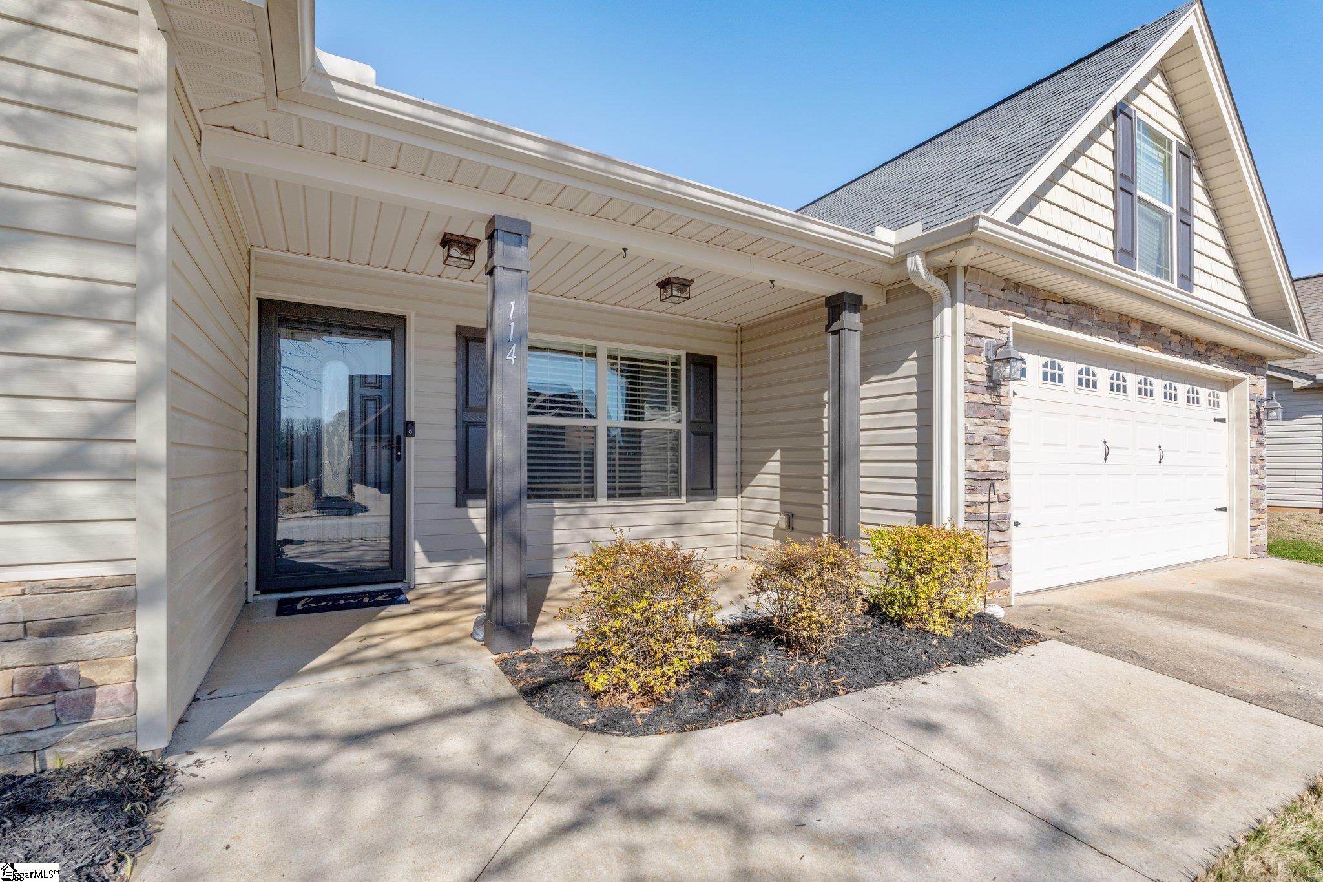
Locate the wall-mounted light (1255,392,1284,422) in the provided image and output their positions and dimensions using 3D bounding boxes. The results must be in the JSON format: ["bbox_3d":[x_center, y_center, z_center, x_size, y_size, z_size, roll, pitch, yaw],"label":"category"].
[{"bbox_3d":[7.233,-0.416,6.976,0.170,0.350,0.248,2,-2,-30],"label":"wall-mounted light"}]

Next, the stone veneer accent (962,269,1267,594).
[{"bbox_3d":[4.766,0.098,5.737,6.180,2.480,0.170,2,-2,-30],"label":"stone veneer accent"}]

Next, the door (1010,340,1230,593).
[{"bbox_3d":[4.673,0.240,5.848,4.920,2.140,0.080,2,-2,-30],"label":"door"}]

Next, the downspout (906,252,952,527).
[{"bbox_3d":[1.837,-0.039,4.049,0.375,2.470,0.090,2,-2,-30],"label":"downspout"}]

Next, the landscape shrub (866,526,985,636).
[{"bbox_3d":[1.684,0.886,3.771,0.700,0.620,0.680,2,-2,-30],"label":"landscape shrub"}]

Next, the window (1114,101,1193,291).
[{"bbox_3d":[4.944,-2.364,5.824,1.720,1.530,0.090,2,-2,-30],"label":"window"}]

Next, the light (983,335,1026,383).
[{"bbox_3d":[2.425,-0.575,4.168,0.160,0.345,0.243,2,-2,-30],"label":"light"}]

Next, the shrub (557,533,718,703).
[{"bbox_3d":[-0.101,0.830,2.902,0.720,0.630,0.700,1,-2,0],"label":"shrub"}]

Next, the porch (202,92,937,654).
[{"bbox_3d":[-0.505,-0.107,4.238,4.240,2.550,2.020,2,-2,-30],"label":"porch"}]

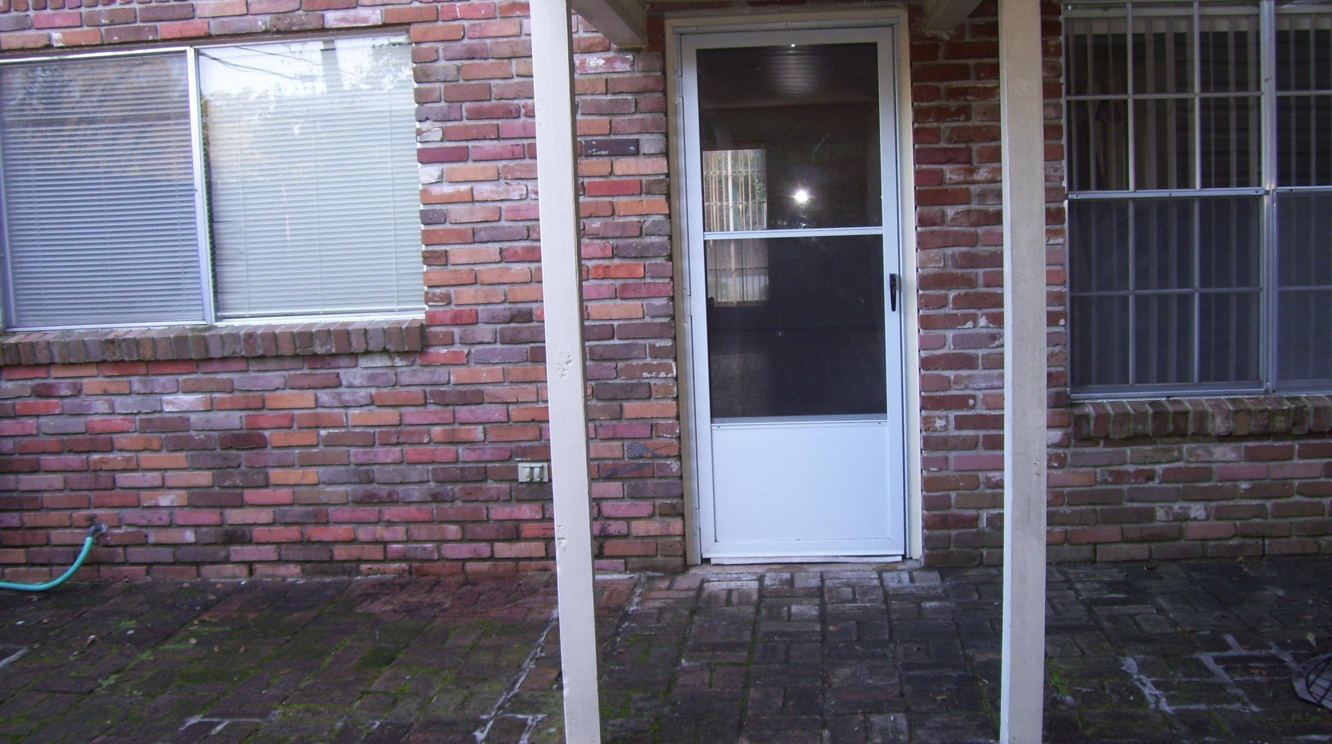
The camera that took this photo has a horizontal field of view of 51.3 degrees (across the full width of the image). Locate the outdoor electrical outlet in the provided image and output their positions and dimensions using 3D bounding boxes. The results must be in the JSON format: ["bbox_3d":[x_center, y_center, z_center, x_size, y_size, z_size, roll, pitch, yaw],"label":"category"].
[{"bbox_3d":[-0.512,0.391,5.370,0.117,0.072,0.030,-2,7,5],"label":"outdoor electrical outlet"}]

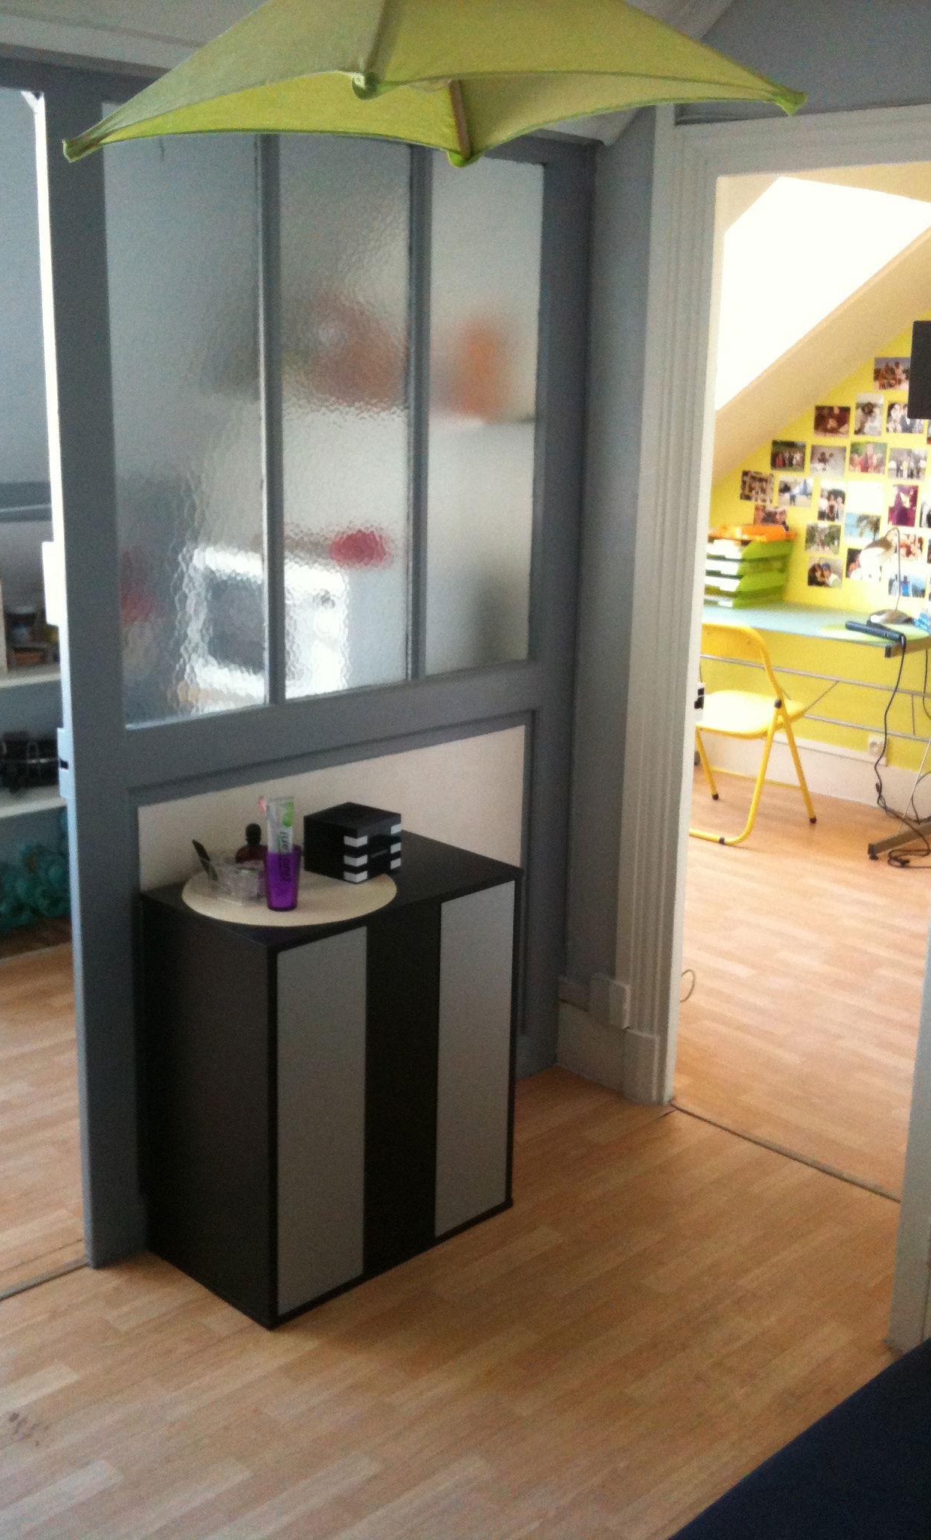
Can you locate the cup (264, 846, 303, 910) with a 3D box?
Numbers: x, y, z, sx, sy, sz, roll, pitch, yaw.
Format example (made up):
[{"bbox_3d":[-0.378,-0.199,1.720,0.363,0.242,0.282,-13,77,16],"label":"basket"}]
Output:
[{"bbox_3d":[-0.309,0.185,2.647,0.062,0.100,0.062,1,14,0],"label":"cup"}]

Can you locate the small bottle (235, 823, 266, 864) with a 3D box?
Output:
[{"bbox_3d":[-0.381,0.146,2.803,0.060,0.096,0.048,-1,14,-8],"label":"small bottle"}]

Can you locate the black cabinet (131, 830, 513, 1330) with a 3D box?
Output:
[{"bbox_3d":[-0.236,0.535,2.883,0.350,0.690,0.605,15,19,42],"label":"black cabinet"}]

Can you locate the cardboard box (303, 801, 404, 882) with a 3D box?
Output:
[{"bbox_3d":[-0.205,0.134,2.853,0.124,0.103,0.125,11,17,35],"label":"cardboard box"}]

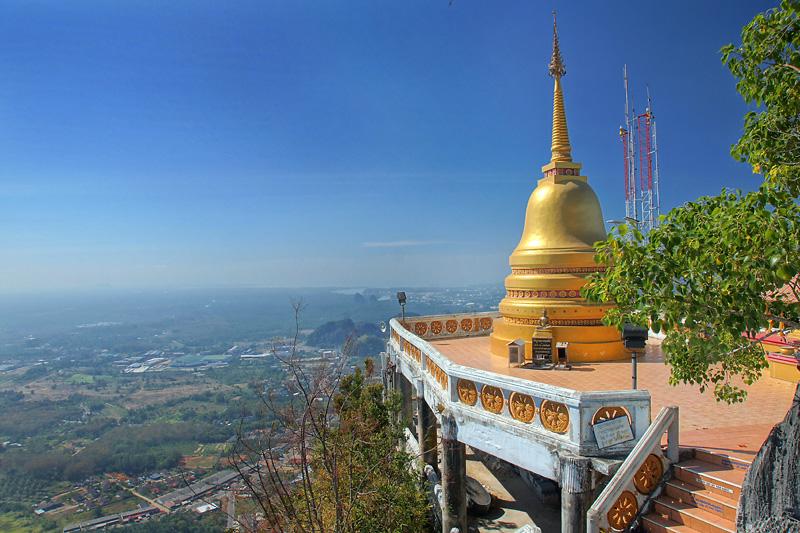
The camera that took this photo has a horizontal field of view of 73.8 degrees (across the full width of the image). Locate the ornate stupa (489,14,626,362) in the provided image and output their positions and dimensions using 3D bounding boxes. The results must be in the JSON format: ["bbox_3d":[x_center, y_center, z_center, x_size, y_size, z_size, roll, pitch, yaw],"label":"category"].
[{"bbox_3d":[5.369,-2.880,17.733,5.090,11.300,5.090,-2,-1,0],"label":"ornate stupa"}]

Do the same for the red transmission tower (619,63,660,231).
[{"bbox_3d":[12.932,-4.143,28.502,2.000,13.450,2.100,-2,-1,0],"label":"red transmission tower"}]

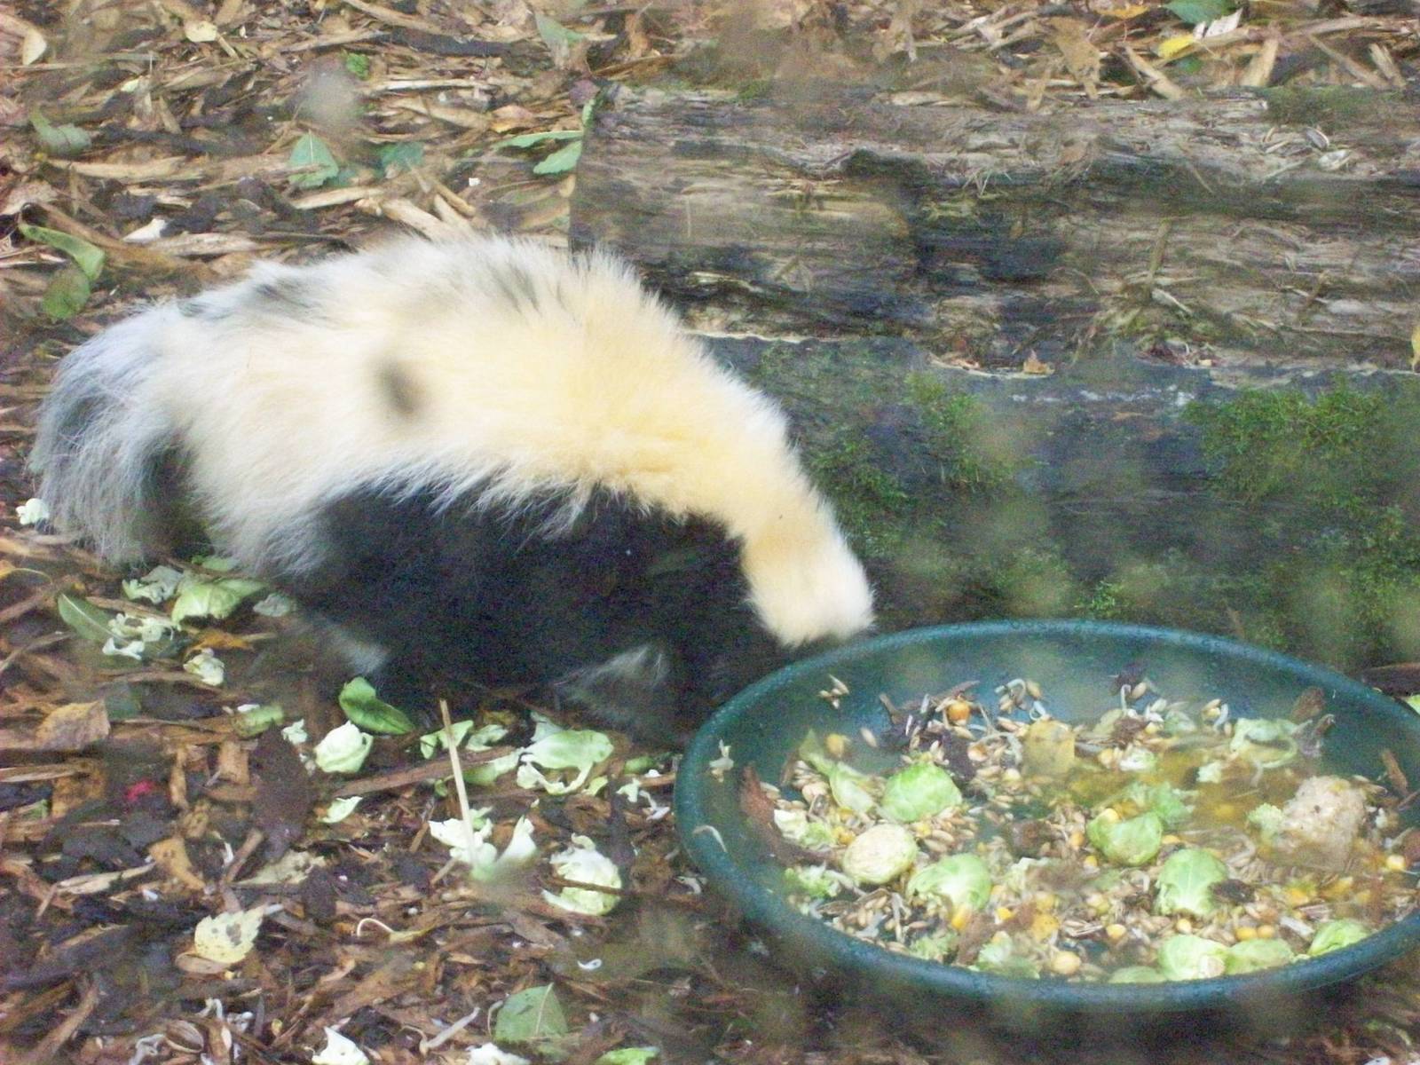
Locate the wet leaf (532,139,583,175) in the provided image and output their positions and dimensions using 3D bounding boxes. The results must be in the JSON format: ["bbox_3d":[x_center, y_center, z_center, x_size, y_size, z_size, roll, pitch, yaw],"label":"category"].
[{"bbox_3d":[-0.093,-0.231,2.722,0.032,0.016,0.033,0,25,0],"label":"wet leaf"}]

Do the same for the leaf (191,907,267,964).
[{"bbox_3d":[-0.184,0.153,1.712,0.022,0.009,0.034,32,48,31],"label":"leaf"}]

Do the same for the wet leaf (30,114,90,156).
[{"bbox_3d":[-0.371,-0.230,2.534,0.024,0.012,0.042,-22,52,-23],"label":"wet leaf"}]

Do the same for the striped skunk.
[{"bbox_3d":[-0.113,-0.033,1.913,0.385,0.190,0.175,9,26,18],"label":"striped skunk"}]

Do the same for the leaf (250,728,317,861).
[{"bbox_3d":[-0.191,0.117,1.988,0.031,0.016,0.092,0,25,0],"label":"leaf"}]

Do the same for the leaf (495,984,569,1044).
[{"bbox_3d":[-0.066,0.179,1.657,0.027,0.009,0.030,3,40,2],"label":"leaf"}]

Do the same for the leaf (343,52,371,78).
[{"bbox_3d":[-0.230,-0.304,2.882,0.018,0.011,0.025,0,25,0],"label":"leaf"}]

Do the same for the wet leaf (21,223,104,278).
[{"bbox_3d":[-0.345,-0.153,2.367,0.057,0.015,0.018,32,52,24],"label":"wet leaf"}]

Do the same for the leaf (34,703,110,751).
[{"bbox_3d":[-0.269,0.081,1.869,0.034,0.010,0.023,-16,43,-21],"label":"leaf"}]

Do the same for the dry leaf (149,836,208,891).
[{"bbox_3d":[-0.211,0.133,1.759,0.013,0.009,0.034,-15,43,-20],"label":"dry leaf"}]

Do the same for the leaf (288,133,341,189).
[{"bbox_3d":[-0.227,-0.207,2.489,0.030,0.009,0.034,-33,65,-22],"label":"leaf"}]

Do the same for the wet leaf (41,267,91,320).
[{"bbox_3d":[-0.366,-0.136,2.520,0.030,0.015,0.045,0,25,0],"label":"wet leaf"}]

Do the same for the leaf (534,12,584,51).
[{"bbox_3d":[-0.100,-0.331,2.933,0.033,0.020,0.036,0,25,0],"label":"leaf"}]

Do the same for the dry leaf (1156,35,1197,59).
[{"bbox_3d":[0.308,-0.320,2.921,0.026,0.013,0.022,0,25,0],"label":"dry leaf"}]

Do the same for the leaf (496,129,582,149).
[{"bbox_3d":[-0.106,-0.245,2.756,0.056,0.012,0.024,0,25,0],"label":"leaf"}]

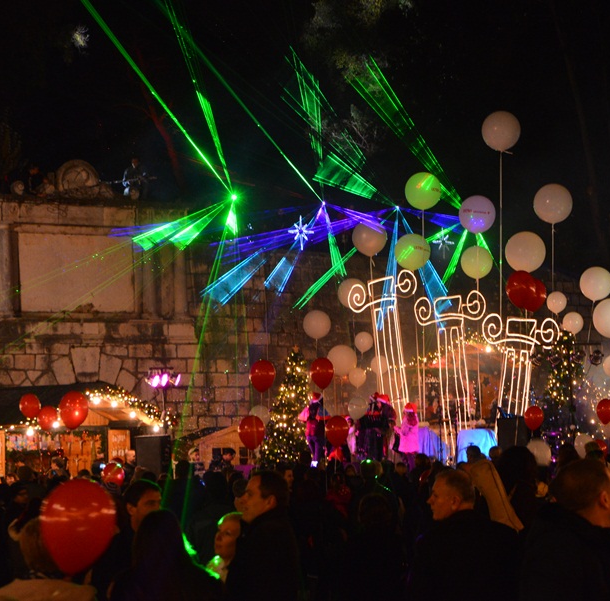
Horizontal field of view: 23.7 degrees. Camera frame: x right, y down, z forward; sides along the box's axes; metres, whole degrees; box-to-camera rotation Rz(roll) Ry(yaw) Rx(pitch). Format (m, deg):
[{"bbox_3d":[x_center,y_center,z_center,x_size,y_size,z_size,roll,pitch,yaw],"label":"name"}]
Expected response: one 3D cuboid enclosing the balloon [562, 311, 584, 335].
[{"bbox_3d":[3.847,0.327,20.800,0.300,0.330,0.300,-2,-6,0],"label":"balloon"}]

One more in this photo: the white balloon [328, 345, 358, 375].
[{"bbox_3d":[0.685,1.102,26.500,0.540,0.580,0.540,-2,-6,0],"label":"white balloon"}]

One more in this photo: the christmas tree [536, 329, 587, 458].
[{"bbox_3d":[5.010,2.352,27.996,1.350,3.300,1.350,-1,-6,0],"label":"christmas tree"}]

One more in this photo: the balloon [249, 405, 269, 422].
[{"bbox_3d":[-0.667,1.719,21.500,0.310,0.350,0.310,-2,-6,0],"label":"balloon"}]

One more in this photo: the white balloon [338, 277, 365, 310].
[{"bbox_3d":[0.913,-0.116,28.000,0.550,0.600,0.550,-2,-6,0],"label":"white balloon"}]

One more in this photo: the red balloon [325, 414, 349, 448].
[{"bbox_3d":[0.401,1.617,17.900,0.280,0.370,0.280,-2,-6,0],"label":"red balloon"}]

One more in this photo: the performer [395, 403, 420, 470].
[{"bbox_3d":[1.943,2.730,27.500,0.460,1.620,0.500,-2,-6,5],"label":"performer"}]

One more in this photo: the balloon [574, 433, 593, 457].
[{"bbox_3d":[3.847,2.020,20.000,0.280,0.340,0.280,-2,-6,0],"label":"balloon"}]

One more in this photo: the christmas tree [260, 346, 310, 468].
[{"bbox_3d":[-0.256,2.237,27.500,1.300,2.750,1.300,-2,-6,0],"label":"christmas tree"}]

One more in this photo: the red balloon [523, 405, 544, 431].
[{"bbox_3d":[3.259,1.676,20.600,0.280,0.355,0.280,-2,-6,0],"label":"red balloon"}]

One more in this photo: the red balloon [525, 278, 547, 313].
[{"bbox_3d":[2.366,-0.057,15.000,0.285,0.350,0.285,-1,-6,0],"label":"red balloon"}]

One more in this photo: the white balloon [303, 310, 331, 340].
[{"bbox_3d":[0.257,0.515,30.500,0.600,0.630,0.600,-1,-6,0],"label":"white balloon"}]

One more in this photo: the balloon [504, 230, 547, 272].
[{"bbox_3d":[3.196,-0.702,21.000,0.580,0.620,0.580,-2,-6,0],"label":"balloon"}]

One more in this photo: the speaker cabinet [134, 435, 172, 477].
[{"bbox_3d":[-2.752,2.928,26.187,0.520,1.000,0.500,-3,-6,16],"label":"speaker cabinet"}]

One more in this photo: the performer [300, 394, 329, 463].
[{"bbox_3d":[0.161,2.601,27.193,0.450,1.740,0.550,3,-7,-35],"label":"performer"}]

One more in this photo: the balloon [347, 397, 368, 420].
[{"bbox_3d":[0.760,1.563,21.000,0.280,0.325,0.280,-1,-6,0],"label":"balloon"}]

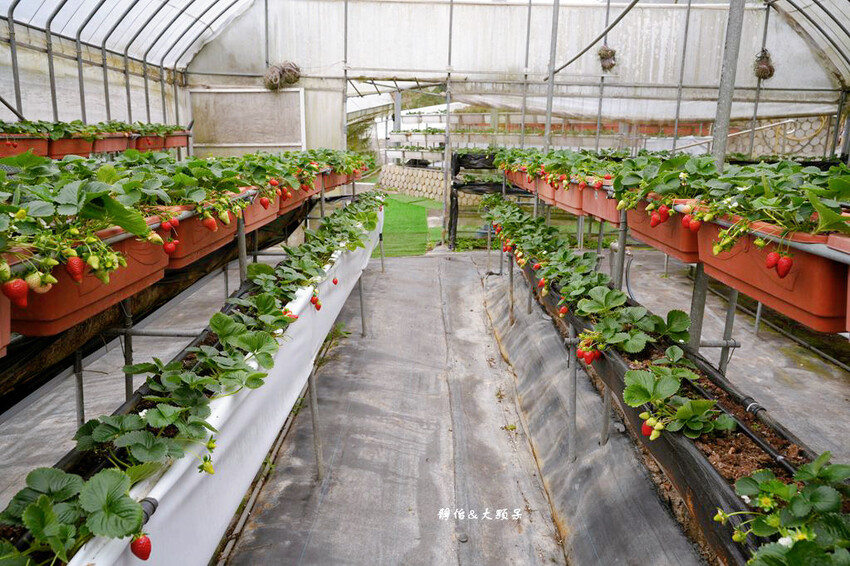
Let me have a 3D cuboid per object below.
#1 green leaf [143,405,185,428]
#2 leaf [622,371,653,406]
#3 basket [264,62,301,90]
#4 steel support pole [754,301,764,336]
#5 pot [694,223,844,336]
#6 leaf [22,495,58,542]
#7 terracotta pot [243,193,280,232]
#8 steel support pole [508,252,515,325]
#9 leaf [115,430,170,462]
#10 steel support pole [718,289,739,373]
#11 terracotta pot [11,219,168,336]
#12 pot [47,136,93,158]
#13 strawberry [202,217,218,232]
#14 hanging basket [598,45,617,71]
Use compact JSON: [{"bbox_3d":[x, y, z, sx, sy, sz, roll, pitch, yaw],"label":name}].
[{"bbox_3d":[-0.532,0.273,1.350,0.083,0.040,0.065,-3,13,-22],"label":"green leaf"},{"bbox_3d":[0.485,0.239,1.500,0.073,0.055,0.060,6,13,19],"label":"leaf"},{"bbox_3d":[-1.617,-2.343,7.498,0.410,0.310,0.260,-1,13,-12],"label":"basket"},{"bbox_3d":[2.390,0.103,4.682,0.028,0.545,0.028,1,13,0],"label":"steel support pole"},{"bbox_3d":[0.828,-0.059,1.502,0.250,0.183,0.670,1,13,0],"label":"pot"},{"bbox_3d":[-0.606,0.371,1.042,0.057,0.050,0.060,-3,13,-21],"label":"leaf"},{"bbox_3d":[-0.771,-0.330,2.749,0.250,0.183,0.670,1,13,0],"label":"terracotta pot"},{"bbox_3d":[0.607,0.035,4.613,0.030,0.545,0.030,-3,13,1],"label":"steel support pole"},{"bbox_3d":[-0.525,0.302,1.220,0.100,0.045,0.075,-4,14,-24],"label":"leaf"},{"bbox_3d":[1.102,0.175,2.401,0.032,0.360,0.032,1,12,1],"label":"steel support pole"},{"bbox_3d":[-0.783,-0.042,1.459,0.250,0.183,0.670,1,13,0],"label":"terracotta pot"},{"bbox_3d":[-2.988,-1.127,5.373,0.260,0.200,0.690,2,12,0],"label":"pot"},{"bbox_3d":[-0.686,-0.187,2.113,0.040,0.052,0.040,-22,11,6],"label":"strawberry"},{"bbox_3d":[2.099,-2.577,7.601,0.200,0.310,0.190,1,12,0],"label":"hanging basket"}]

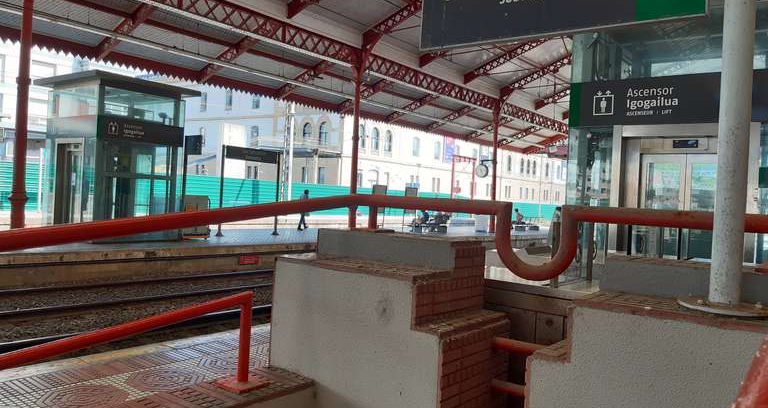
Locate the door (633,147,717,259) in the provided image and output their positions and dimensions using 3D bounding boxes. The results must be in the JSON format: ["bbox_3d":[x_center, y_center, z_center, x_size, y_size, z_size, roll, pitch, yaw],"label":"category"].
[{"bbox_3d":[3.419,0.486,6.636,1.020,2.130,0.090,4,1,38],"label":"door"}]

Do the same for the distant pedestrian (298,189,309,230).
[{"bbox_3d":[-3.205,0.223,23.291,0.450,1.650,0.500,3,1,-40],"label":"distant pedestrian"}]

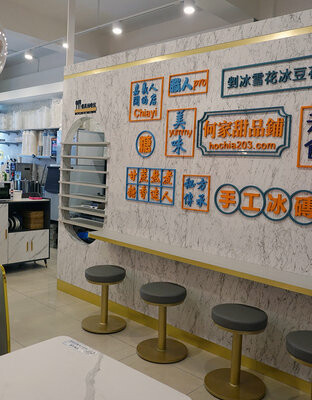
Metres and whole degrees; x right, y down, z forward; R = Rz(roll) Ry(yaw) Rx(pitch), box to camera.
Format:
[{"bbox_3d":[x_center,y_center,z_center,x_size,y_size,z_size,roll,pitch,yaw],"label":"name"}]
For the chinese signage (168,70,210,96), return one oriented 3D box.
[{"bbox_3d":[0.238,-0.886,3.049,0.379,0.161,0.030,7,6,42],"label":"chinese signage"}]

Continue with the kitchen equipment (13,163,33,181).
[{"bbox_3d":[-2.038,-0.434,6.200,0.240,0.280,0.240,7,7,42],"label":"kitchen equipment"}]

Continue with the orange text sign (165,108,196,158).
[{"bbox_3d":[0.189,-0.510,3.054,0.283,0.359,0.030,7,7,42],"label":"orange text sign"}]

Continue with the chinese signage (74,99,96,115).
[{"bbox_3d":[-0.687,-0.905,3.899,0.323,0.136,0.030,7,6,42],"label":"chinese signage"}]

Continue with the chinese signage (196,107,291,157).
[{"bbox_3d":[0.571,-0.453,2.711,0.712,0.313,0.030,7,7,42],"label":"chinese signage"}]

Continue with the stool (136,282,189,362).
[{"bbox_3d":[0.051,0.882,2.940,0.382,0.470,0.382,3,5,0],"label":"stool"}]

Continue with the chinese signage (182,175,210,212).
[{"bbox_3d":[0.297,-0.053,3.020,0.258,0.261,0.030,7,6,42],"label":"chinese signage"}]

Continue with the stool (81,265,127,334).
[{"bbox_3d":[-0.428,0.825,3.388,0.381,0.473,0.381,3,5,0],"label":"stool"}]

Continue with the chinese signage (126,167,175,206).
[{"bbox_3d":[-0.057,-0.122,3.344,0.559,0.282,0.030,7,6,42],"label":"chinese signage"}]

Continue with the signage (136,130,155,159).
[{"bbox_3d":[-0.084,-0.463,3.303,0.217,0.220,0.030,7,7,42],"label":"signage"}]

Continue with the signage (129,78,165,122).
[{"bbox_3d":[-0.079,-0.818,3.284,0.365,0.334,0.030,7,7,42],"label":"signage"}]

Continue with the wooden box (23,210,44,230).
[{"bbox_3d":[-1.546,0.247,5.091,0.169,0.223,0.200,-1,6,-42],"label":"wooden box"}]

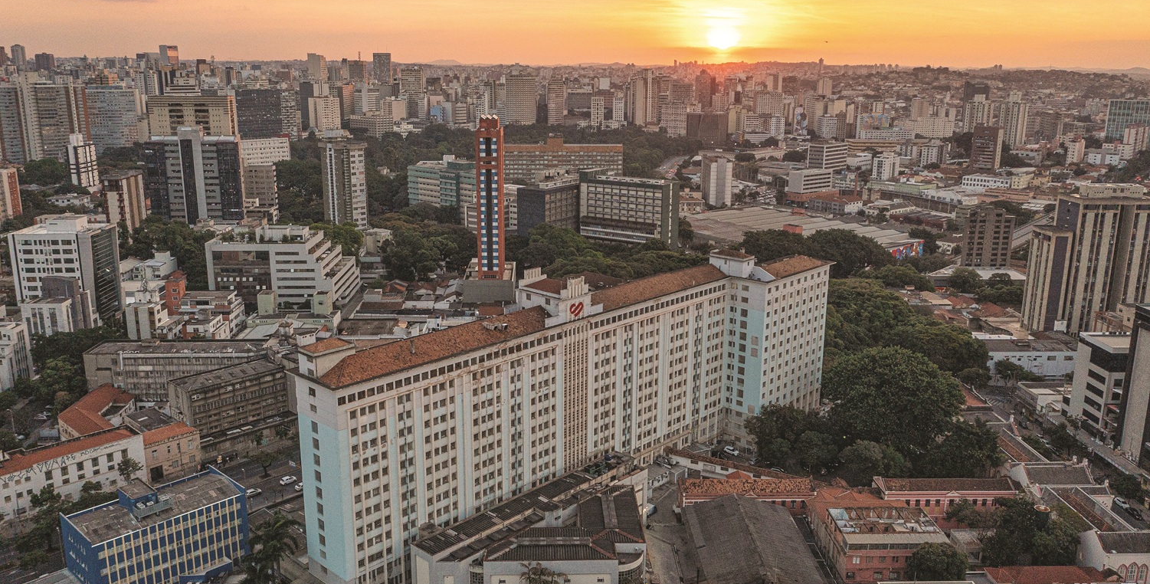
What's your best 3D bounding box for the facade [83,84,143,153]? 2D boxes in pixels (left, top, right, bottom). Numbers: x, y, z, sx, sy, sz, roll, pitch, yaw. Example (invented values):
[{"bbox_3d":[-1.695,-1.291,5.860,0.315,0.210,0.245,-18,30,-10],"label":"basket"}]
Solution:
[{"bbox_3d":[-481.480,-179.380,941.840,54.000,71.290,12.000,0,14,-2],"label":"facade"}]

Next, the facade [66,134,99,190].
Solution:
[{"bbox_3d":[-346.890,-91.800,628.460,8.000,37.060,20.500,0,14,-1],"label":"facade"}]

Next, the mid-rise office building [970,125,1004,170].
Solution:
[{"bbox_3d":[341.006,-119.509,743.260,12.000,36.634,20.000,-12,18,-41],"label":"mid-rise office building"}]

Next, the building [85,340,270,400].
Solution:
[{"bbox_3d":[-121.034,24.266,275.847,52.000,15.250,14.000,0,14,-2],"label":"building"}]

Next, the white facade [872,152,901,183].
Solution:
[{"bbox_3d":[303.280,-122.080,874.820,13.500,26.410,26.000,14,19,43],"label":"white facade"}]

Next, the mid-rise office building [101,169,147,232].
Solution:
[{"bbox_3d":[-217.730,-43.820,434.220,9.300,28.360,21.500,0,14,-1],"label":"mid-rise office building"}]

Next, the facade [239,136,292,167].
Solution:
[{"bbox_3d":[-216.321,-86.717,616.280,16.000,36.860,36.640,13,18,41],"label":"facade"}]

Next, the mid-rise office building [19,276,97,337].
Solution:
[{"bbox_3d":[-169.271,7.571,293.656,16.500,22.500,13.500,1,14,5],"label":"mid-rise office building"}]

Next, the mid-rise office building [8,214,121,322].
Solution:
[{"bbox_3d":[-188.489,-8.986,332.132,30.000,35.270,21.000,-1,14,-4],"label":"mid-rise office building"}]

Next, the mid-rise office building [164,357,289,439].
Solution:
[{"bbox_3d":[-101.380,32.710,263.150,12.900,18.030,29.000,14,19,43],"label":"mid-rise office building"}]

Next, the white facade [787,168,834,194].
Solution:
[{"bbox_3d":[200.343,-94.958,761.587,40.000,19.000,14.000,-11,17,-38],"label":"white facade"}]

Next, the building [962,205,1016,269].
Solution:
[{"bbox_3d":[217.806,-28.383,478.125,25.000,32.510,11.000,0,14,-2],"label":"building"}]

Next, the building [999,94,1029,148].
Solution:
[{"bbox_3d":[462.829,-179.110,946.581,19.000,59.061,18.000,-9,17,-34],"label":"building"}]

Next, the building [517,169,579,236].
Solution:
[{"bbox_3d":[-12.855,-41.073,483.156,17.600,36.500,37.300,9,16,31],"label":"building"}]

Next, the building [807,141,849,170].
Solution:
[{"bbox_3d":[233.070,-124.060,824.540,16.000,24.090,42.500,14,19,43],"label":"building"}]

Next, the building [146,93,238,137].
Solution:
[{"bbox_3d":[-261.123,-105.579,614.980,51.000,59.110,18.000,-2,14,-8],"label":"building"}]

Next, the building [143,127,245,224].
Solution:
[{"bbox_3d":[-203.530,-62.570,481.720,49.000,50.250,12.000,0,14,-2],"label":"building"}]

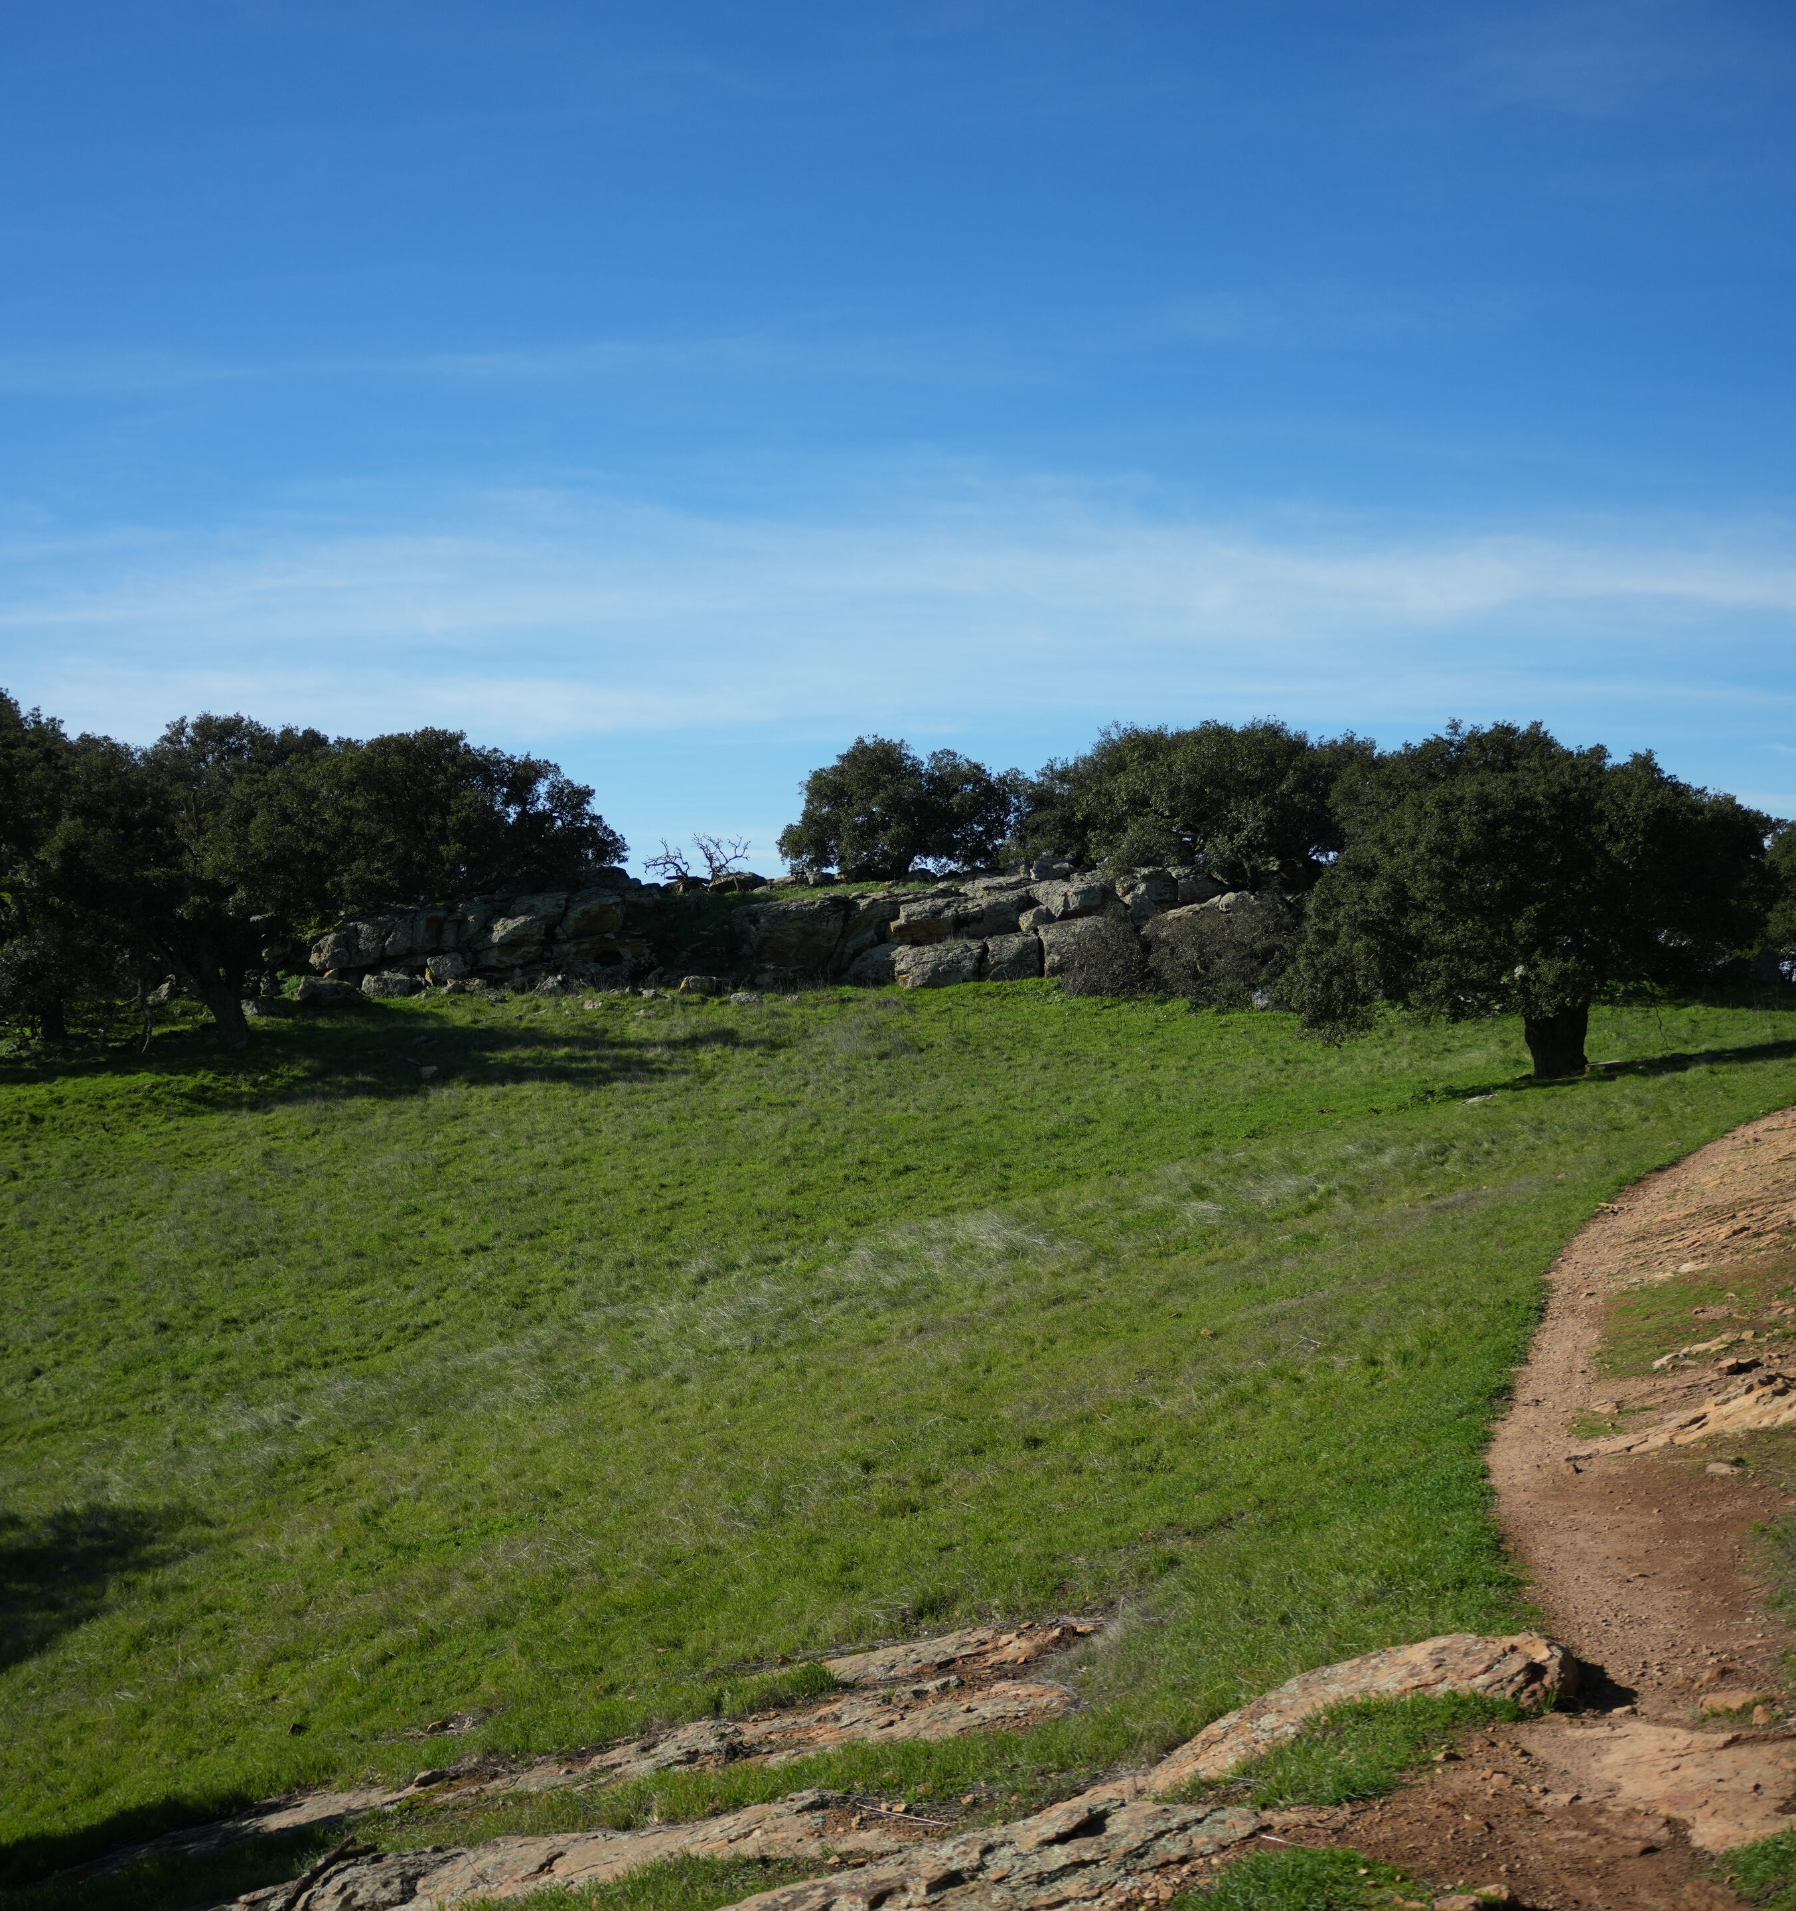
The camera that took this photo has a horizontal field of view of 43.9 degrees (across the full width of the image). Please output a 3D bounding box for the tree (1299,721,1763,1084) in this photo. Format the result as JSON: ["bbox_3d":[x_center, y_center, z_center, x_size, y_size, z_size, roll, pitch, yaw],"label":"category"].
[{"bbox_3d":[10.003,-0.892,35.500,7.200,5.520,6.840,0,1,16],"label":"tree"}]

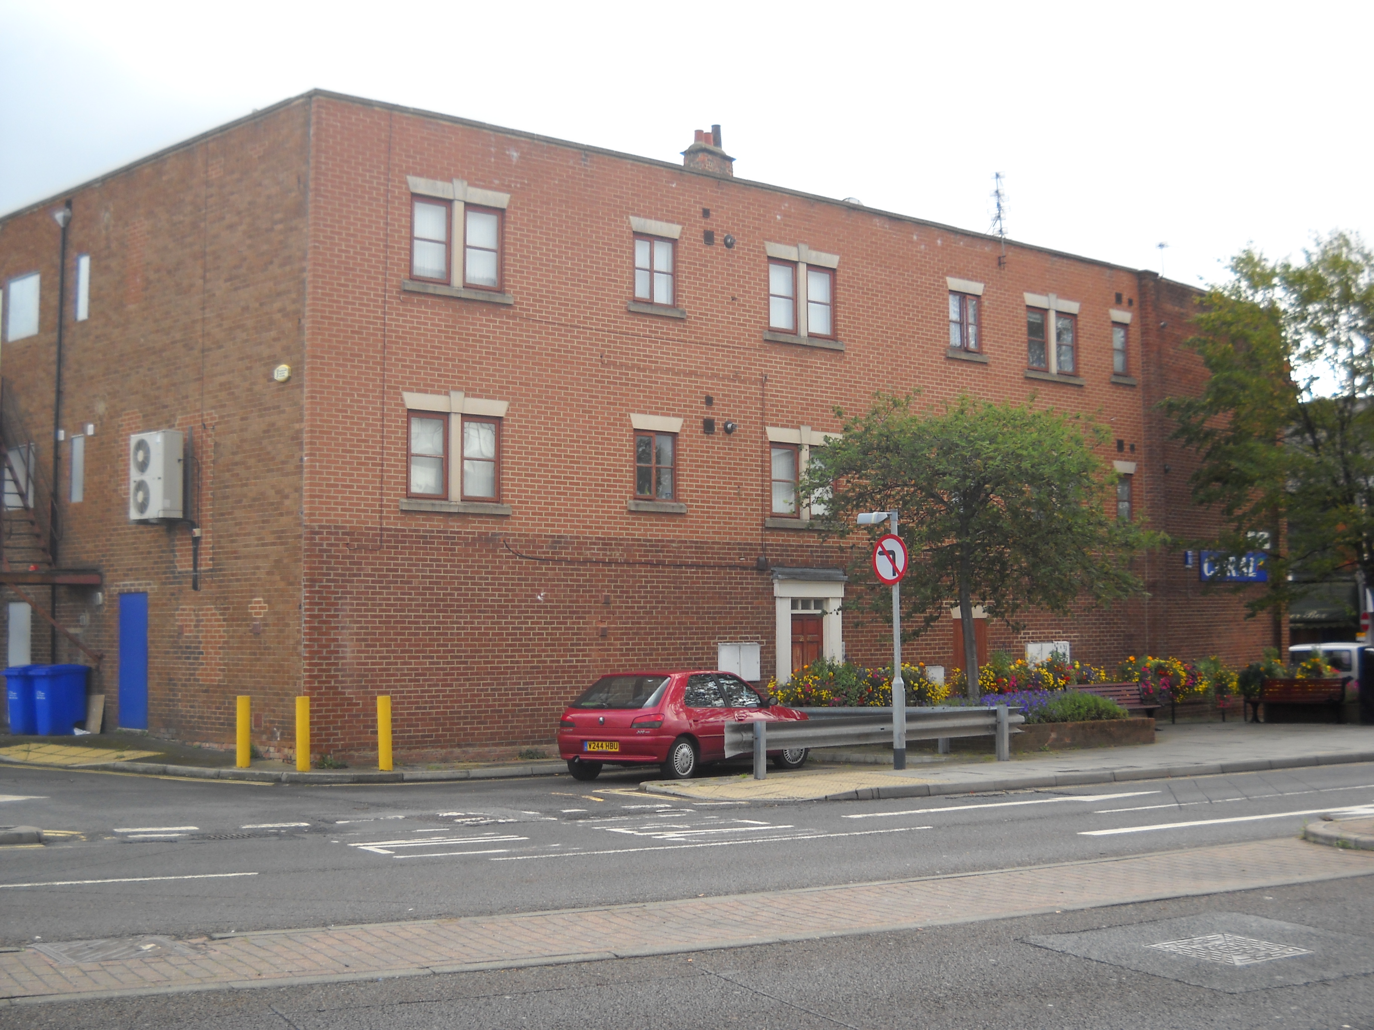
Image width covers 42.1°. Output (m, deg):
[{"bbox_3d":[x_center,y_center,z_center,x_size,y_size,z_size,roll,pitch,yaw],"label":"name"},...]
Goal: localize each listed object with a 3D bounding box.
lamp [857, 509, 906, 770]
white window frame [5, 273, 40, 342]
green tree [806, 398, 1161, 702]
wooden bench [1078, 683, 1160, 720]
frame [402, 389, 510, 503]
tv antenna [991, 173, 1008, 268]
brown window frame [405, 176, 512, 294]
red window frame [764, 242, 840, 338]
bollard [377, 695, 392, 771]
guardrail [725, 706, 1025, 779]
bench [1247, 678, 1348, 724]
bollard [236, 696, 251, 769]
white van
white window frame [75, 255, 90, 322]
[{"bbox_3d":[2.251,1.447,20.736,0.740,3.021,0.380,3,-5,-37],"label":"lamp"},{"bbox_3d":[-10.729,-3.337,28.888,0.120,1.040,1.200,3,-5,-44],"label":"white window frame"},{"bbox_3d":[4.143,0.509,25.300,4.700,4.400,4.400,0,-4,0],"label":"green tree"},{"bbox_3d":[7.238,3.261,30.066,1.860,0.810,0.600,3,-5,-39],"label":"wooden bench"},{"bbox_3d":[-3.097,-0.919,24.163,1.650,1.460,0.160,3,-5,-41],"label":"frame"},{"bbox_3d":[5.605,-5.285,31.751,0.420,1.750,0.400,3,-5,-41],"label":"tv antenna"},{"bbox_3d":[-3.087,-3.822,24.362,1.650,1.460,0.160,3,-5,-41],"label":"brown window frame"},{"bbox_3d":[1.829,-3.585,28.777,1.620,1.380,0.130,3,-5,-41],"label":"red window frame"},{"bbox_3d":[-3.747,2.711,22.150,0.168,0.928,0.168,0,-4,0],"label":"bollard"},{"bbox_3d":[2.249,2.641,20.800,3.918,0.670,0.220,1,-4,-22],"label":"guardrail"},{"bbox_3d":[10.954,3.361,32.160,0.620,0.810,1.720,3,-5,-44],"label":"bench"},{"bbox_3d":[-5.488,2.688,22.100,0.168,0.893,0.168,0,-4,0],"label":"bollard"},{"bbox_3d":[15.134,3.953,42.446,4.400,1.780,1.750,-2,-4,28],"label":"white van"},{"bbox_3d":[-9.384,-3.519,27.750,0.100,1.040,0.460,3,-5,-43],"label":"white window frame"}]

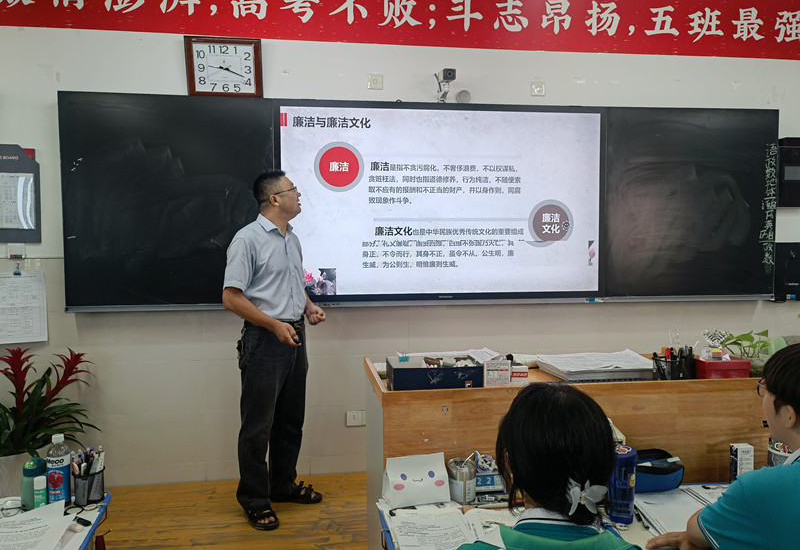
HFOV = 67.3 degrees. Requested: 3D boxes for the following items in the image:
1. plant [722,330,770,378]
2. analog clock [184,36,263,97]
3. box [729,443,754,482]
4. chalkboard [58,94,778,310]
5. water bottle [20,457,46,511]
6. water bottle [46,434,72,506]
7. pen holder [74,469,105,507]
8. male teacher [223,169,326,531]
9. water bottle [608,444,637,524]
[{"bbox_3d":[1.367,0.300,2.364,0.200,0.175,0.160,-1,3,-7],"label":"plant"},{"bbox_3d":[-0.962,-1.142,3.318,0.405,0.306,0.050,-1,16,-7],"label":"analog clock"},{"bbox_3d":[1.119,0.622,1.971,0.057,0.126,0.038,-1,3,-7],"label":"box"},{"bbox_3d":[0.260,-0.415,3.562,4.240,1.197,0.090,-1,3,-7],"label":"chalkboard"},{"bbox_3d":[-1.126,0.633,1.844,0.068,0.155,0.068,-1,3,-7],"label":"water bottle"},{"bbox_3d":[-1.035,0.592,1.824,0.066,0.218,0.066,-1,3,-7],"label":"water bottle"},{"bbox_3d":[-0.975,0.661,1.887,0.091,0.094,0.091,-1,3,-7],"label":"pen holder"},{"bbox_3d":[-0.629,0.353,3.067,0.430,1.740,0.520,1,3,25],"label":"male teacher"},{"bbox_3d":[0.638,0.600,1.727,0.070,0.205,0.070,-1,3,-7],"label":"water bottle"}]

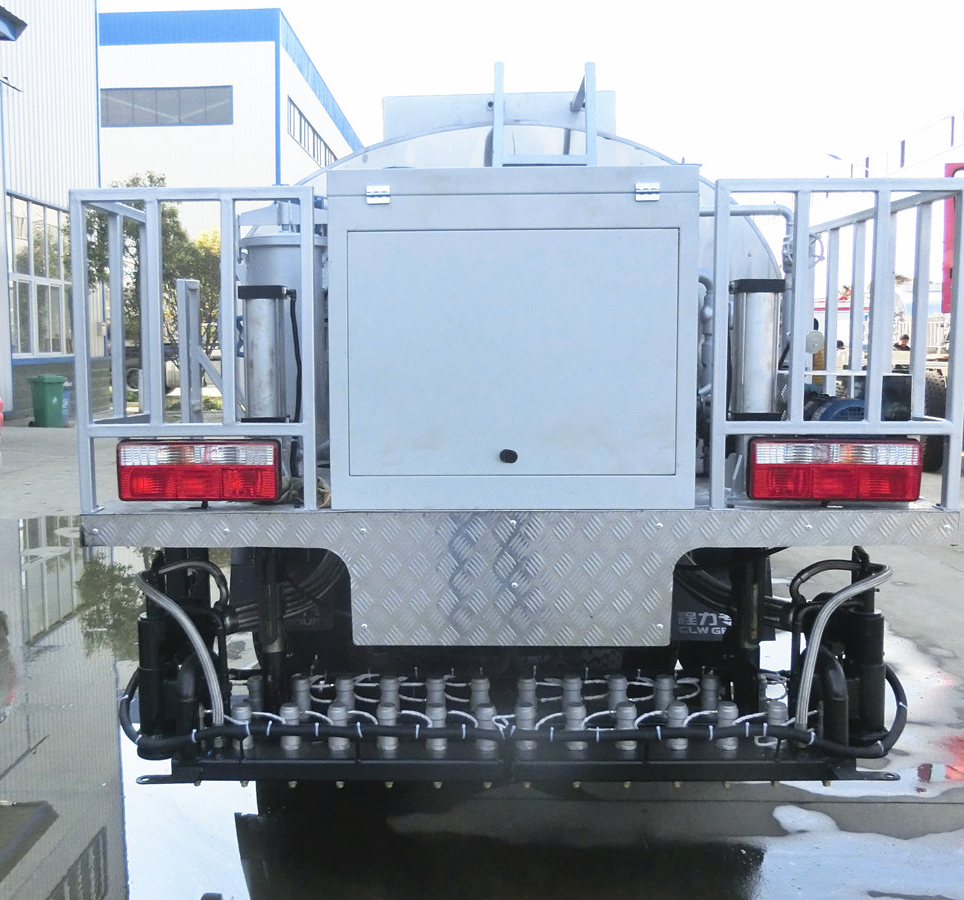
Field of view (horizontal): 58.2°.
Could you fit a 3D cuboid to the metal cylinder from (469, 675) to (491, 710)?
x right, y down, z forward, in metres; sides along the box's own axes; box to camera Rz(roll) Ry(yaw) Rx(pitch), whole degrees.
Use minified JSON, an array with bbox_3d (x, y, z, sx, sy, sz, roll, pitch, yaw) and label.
[{"bbox_3d":[-0.005,0.625,2.191,0.047,0.105,0.047,0,6,1],"label":"metal cylinder"}]

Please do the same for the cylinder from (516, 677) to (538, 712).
[{"bbox_3d":[0.115,0.624,2.189,0.047,0.105,0.047,0,6,1],"label":"cylinder"}]

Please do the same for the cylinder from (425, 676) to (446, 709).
[{"bbox_3d":[-0.123,0.662,2.325,0.053,0.110,0.053,0,7,1],"label":"cylinder"}]

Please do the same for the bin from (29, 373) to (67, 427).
[{"bbox_3d":[-8.021,-0.914,16.000,0.610,1.000,0.510,4,8,33],"label":"bin"}]

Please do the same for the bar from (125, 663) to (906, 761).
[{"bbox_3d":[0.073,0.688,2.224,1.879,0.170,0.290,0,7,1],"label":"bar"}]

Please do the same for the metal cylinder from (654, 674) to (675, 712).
[{"bbox_3d":[0.487,0.654,2.308,0.053,0.110,0.053,0,7,1],"label":"metal cylinder"}]

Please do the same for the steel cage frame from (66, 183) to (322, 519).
[{"bbox_3d":[-0.642,-0.241,2.153,0.541,0.723,0.400,0,6,1],"label":"steel cage frame"}]

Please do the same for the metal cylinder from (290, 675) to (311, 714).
[{"bbox_3d":[-0.487,0.667,2.334,0.053,0.110,0.053,0,7,1],"label":"metal cylinder"}]

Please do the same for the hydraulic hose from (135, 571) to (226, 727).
[{"bbox_3d":[-0.725,0.495,2.098,0.200,0.385,0.130,0,6,1],"label":"hydraulic hose"}]

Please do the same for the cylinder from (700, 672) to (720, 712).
[{"bbox_3d":[0.574,0.621,2.180,0.047,0.105,0.047,0,6,1],"label":"cylinder"}]

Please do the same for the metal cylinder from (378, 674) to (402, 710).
[{"bbox_3d":[-0.244,0.663,2.328,0.053,0.110,0.053,0,7,1],"label":"metal cylinder"}]

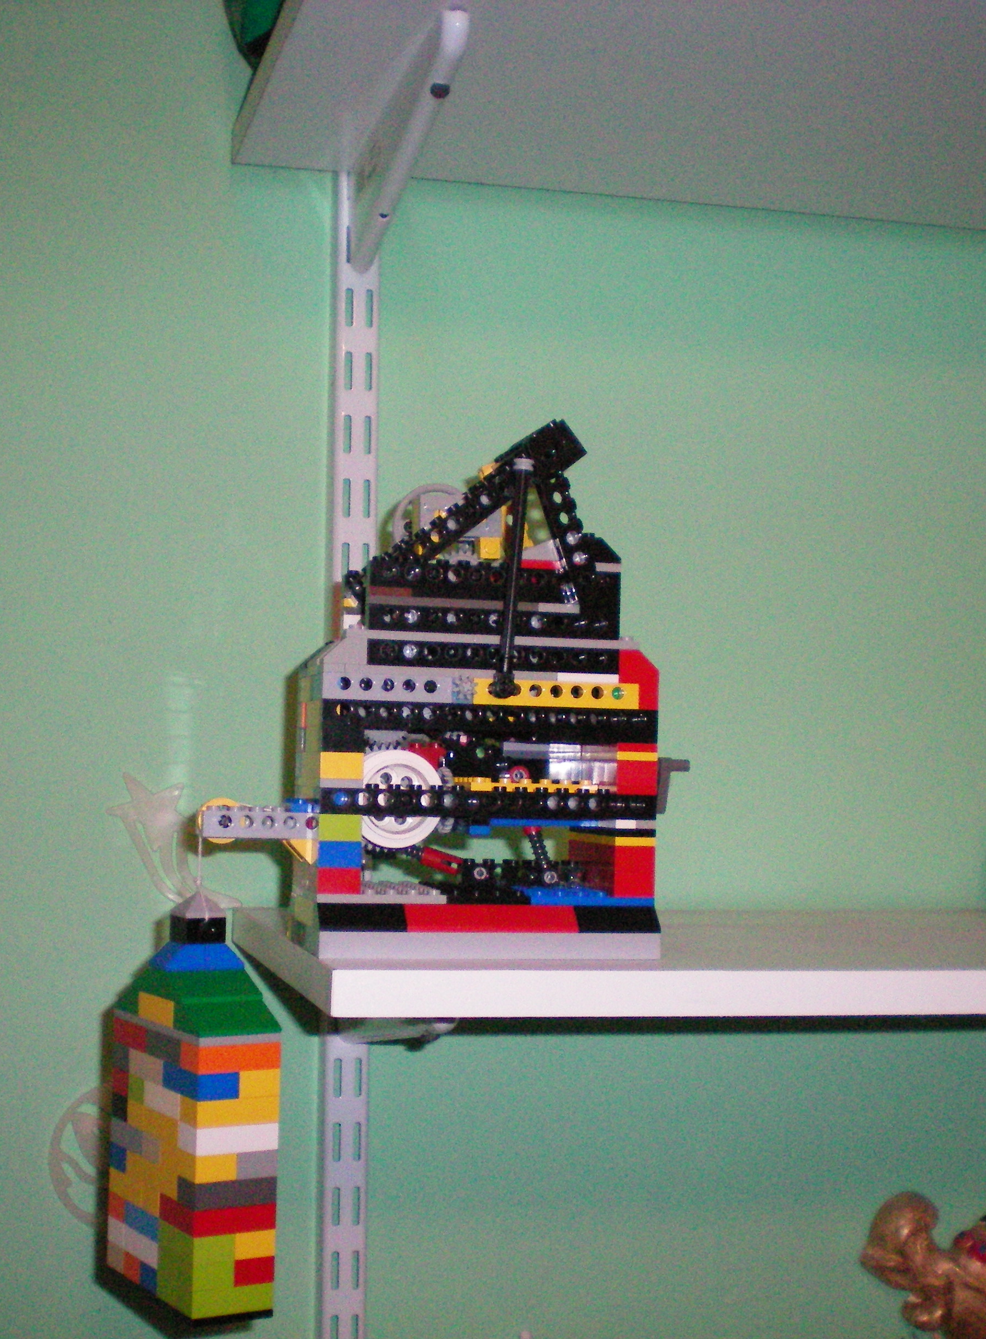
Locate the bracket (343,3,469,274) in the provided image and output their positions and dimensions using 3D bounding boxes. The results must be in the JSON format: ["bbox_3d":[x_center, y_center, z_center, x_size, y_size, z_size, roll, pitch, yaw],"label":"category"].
[{"bbox_3d":[-0.040,-0.227,0.870,0.011,0.054,0.222,2,-3,-13],"label":"bracket"}]

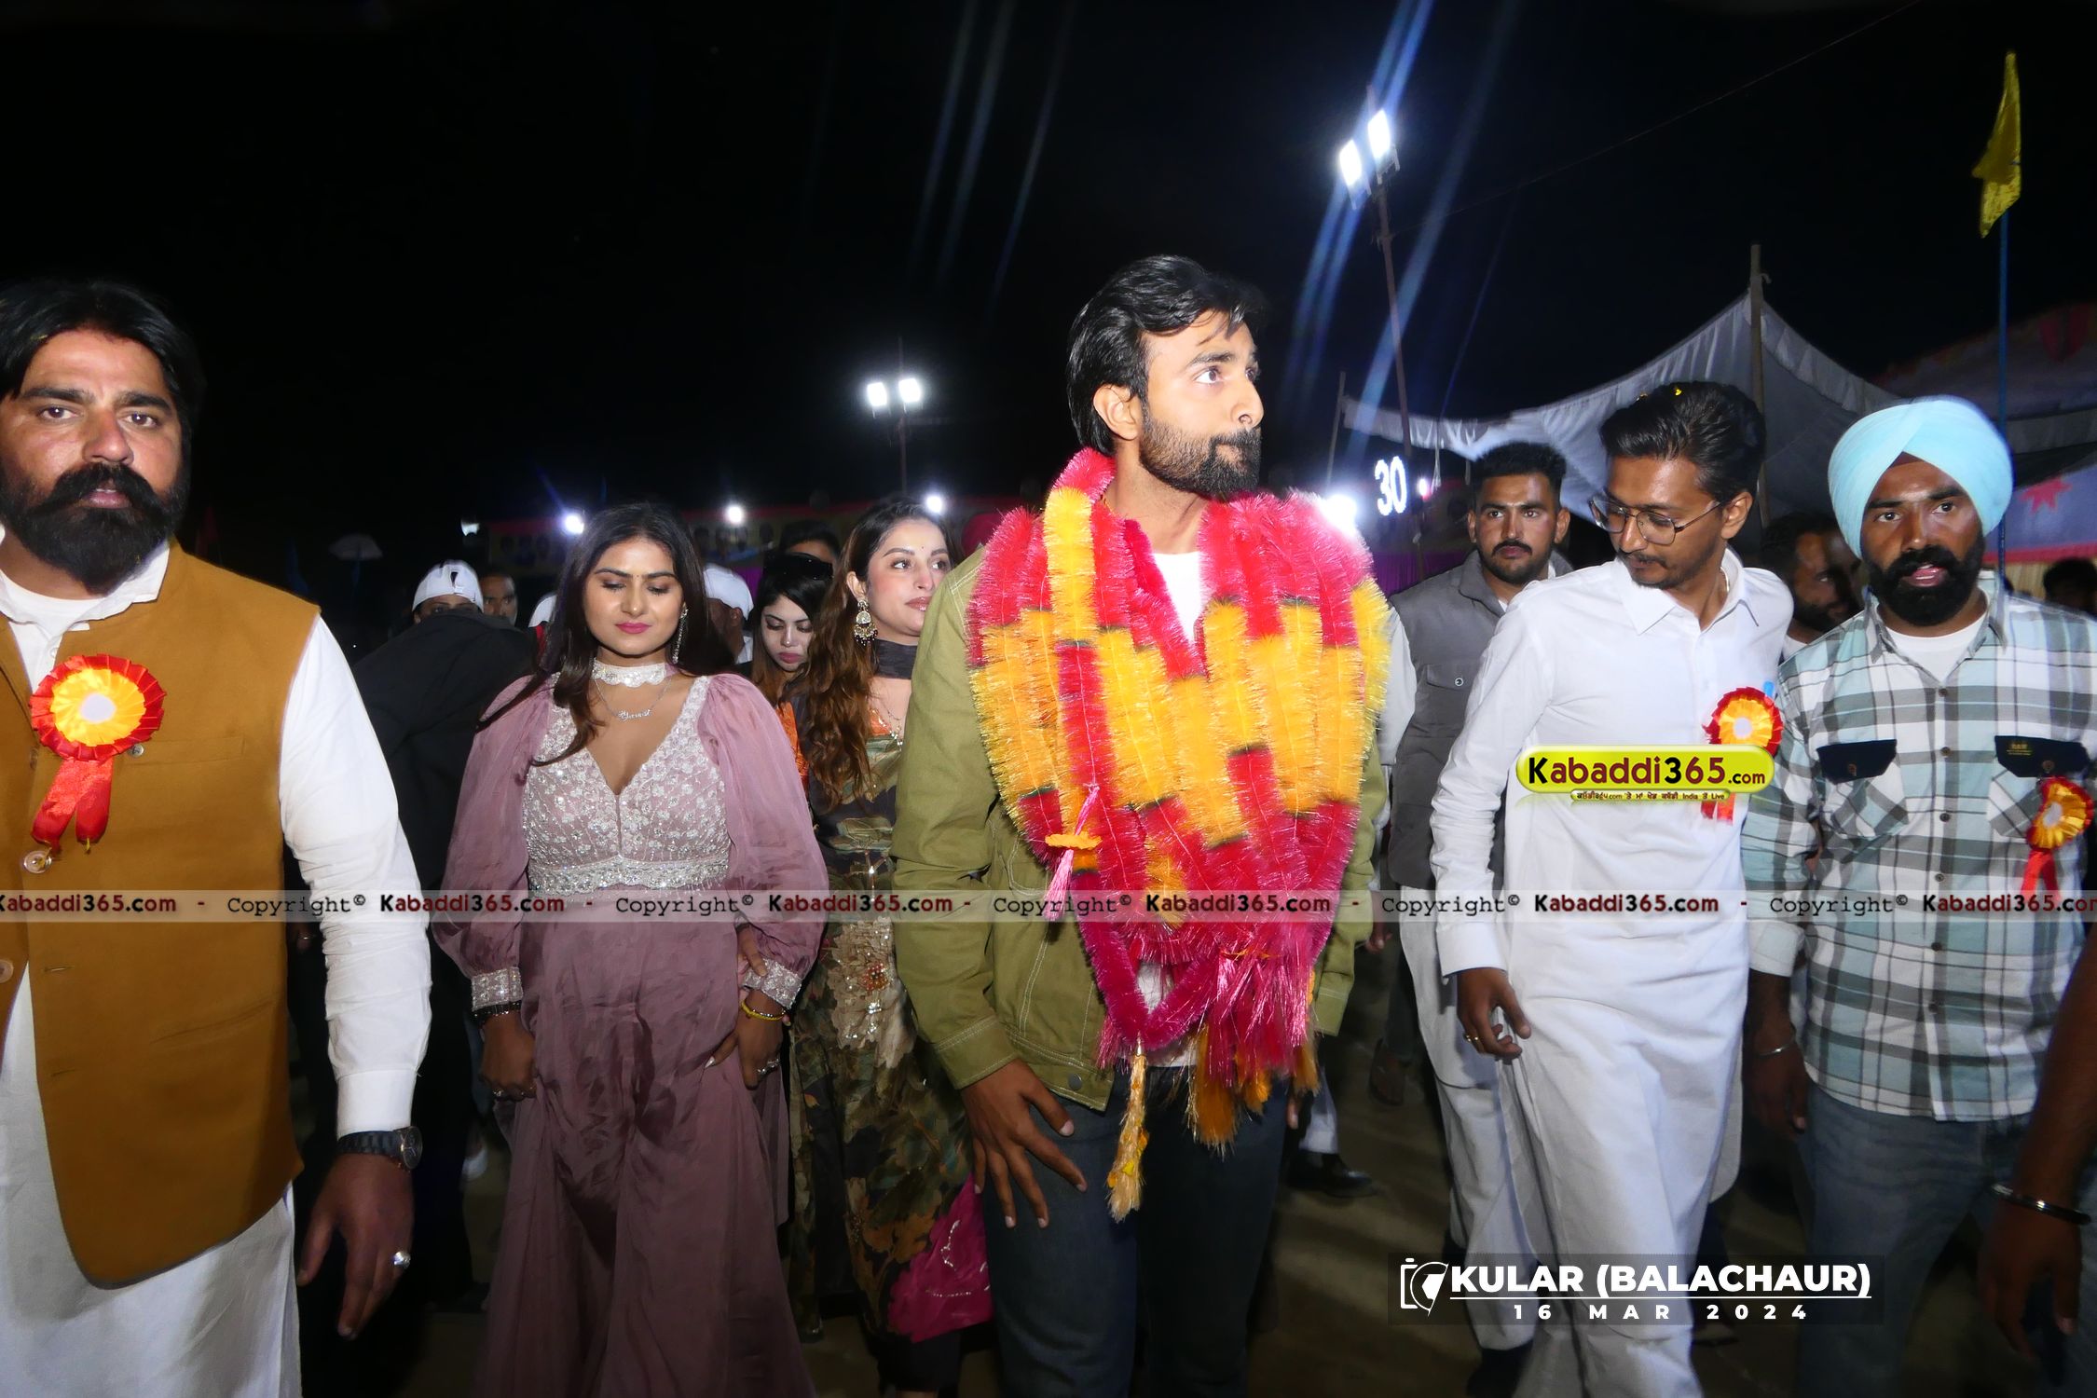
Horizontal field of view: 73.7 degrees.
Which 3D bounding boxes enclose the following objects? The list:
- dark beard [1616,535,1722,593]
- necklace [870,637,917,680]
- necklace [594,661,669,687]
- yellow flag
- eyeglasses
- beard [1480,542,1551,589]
[{"bbox_3d":[0.841,-0.207,1.952,0.090,0.082,0.125,-30,40,-31],"label":"dark beard"},{"bbox_3d":[-0.263,-0.069,2.400,0.120,0.068,0.120,-1,1,-14],"label":"necklace"},{"bbox_3d":[-0.639,-0.039,2.140,0.118,0.038,0.115,-1,12,-14],"label":"necklace"},{"bbox_3d":[3.390,-1.987,5.000,0.170,0.630,0.140,0,1,30],"label":"yellow flag"},{"bbox_3d":[0.833,-0.265,1.912,0.140,0.046,0.140,-30,40,-31],"label":"eyeglasses"},{"bbox_3d":[0.837,-0.239,2.500,0.120,0.082,0.085,0,1,25],"label":"beard"}]

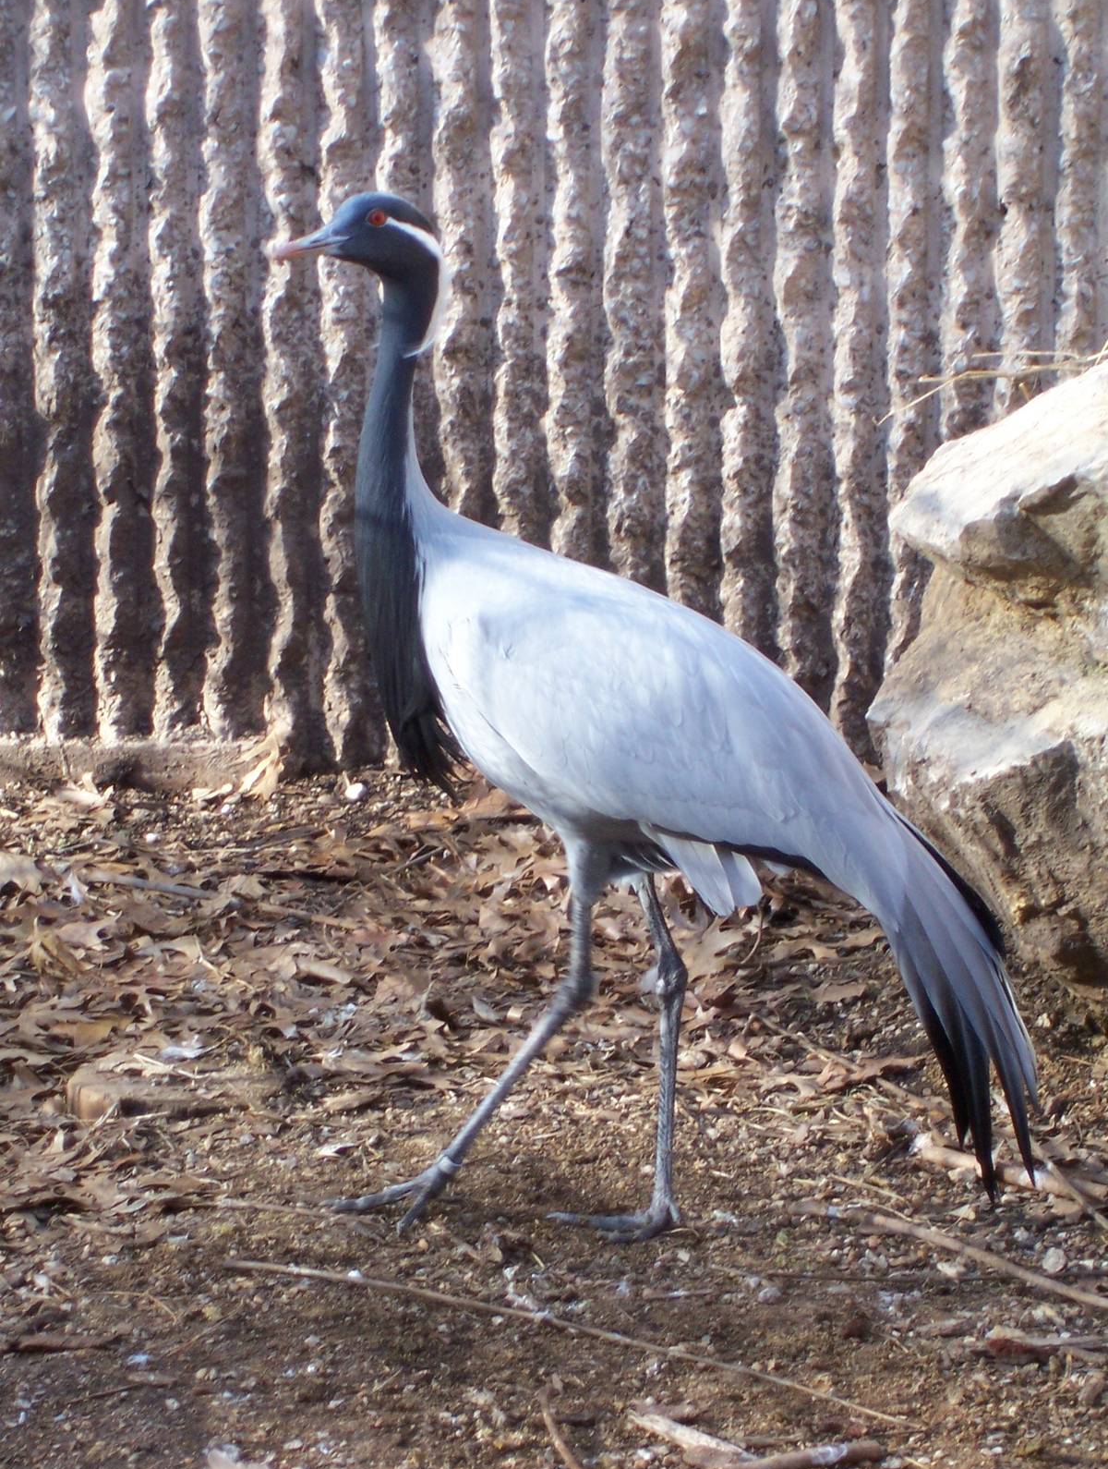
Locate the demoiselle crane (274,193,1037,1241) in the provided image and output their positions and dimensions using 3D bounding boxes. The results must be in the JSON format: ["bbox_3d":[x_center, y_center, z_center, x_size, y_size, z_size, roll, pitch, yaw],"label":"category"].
[{"bbox_3d":[0.085,-0.016,5.993,0.625,0.833,0.210,2,10,13],"label":"demoiselle crane"}]

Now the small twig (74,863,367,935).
[{"bbox_3d":[-0.329,0.162,7.364,0.413,0.009,0.011,10,14,44],"label":"small twig"}]

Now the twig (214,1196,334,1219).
[{"bbox_3d":[-0.228,0.387,6.094,0.109,0.006,0.008,4,11,21],"label":"twig"}]

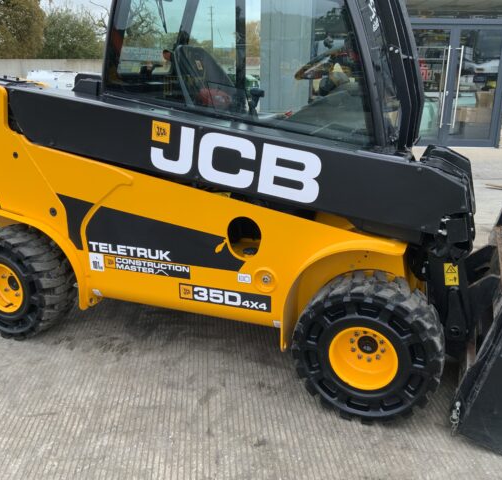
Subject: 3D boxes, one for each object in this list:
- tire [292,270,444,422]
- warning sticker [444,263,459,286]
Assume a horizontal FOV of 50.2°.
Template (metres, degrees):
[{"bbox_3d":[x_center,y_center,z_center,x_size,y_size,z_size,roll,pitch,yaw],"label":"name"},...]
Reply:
[{"bbox_3d":[0.570,0.523,2.619,0.690,0.690,0.265,7,18,22],"label":"tire"},{"bbox_3d":[0.963,0.165,2.571,0.063,0.114,0.004,-2,15,24],"label":"warning sticker"}]

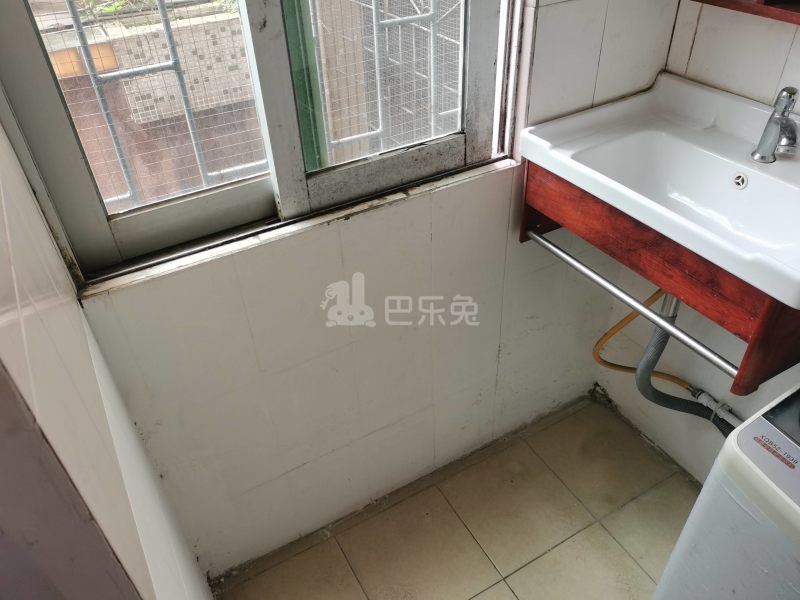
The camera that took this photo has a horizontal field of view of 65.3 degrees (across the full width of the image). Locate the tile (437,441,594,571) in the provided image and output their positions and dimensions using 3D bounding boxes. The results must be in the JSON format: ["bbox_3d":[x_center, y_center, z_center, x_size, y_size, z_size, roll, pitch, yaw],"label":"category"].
[{"bbox_3d":[0.303,0.540,1.652,0.300,0.010,0.300,-21,42,-21],"label":"tile"}]

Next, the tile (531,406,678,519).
[{"bbox_3d":[0.562,0.441,1.759,0.295,0.010,0.300,-21,42,-21],"label":"tile"}]

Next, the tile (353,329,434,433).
[{"bbox_3d":[-0.011,0.178,1.460,0.200,0.305,0.010,-21,42,-21],"label":"tile"}]

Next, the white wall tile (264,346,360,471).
[{"bbox_3d":[-0.185,0.245,1.388,0.200,0.305,0.010,-21,42,-21],"label":"white wall tile"}]

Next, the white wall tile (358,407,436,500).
[{"bbox_3d":[0.001,0.399,1.636,0.200,0.257,0.010,-21,42,-21],"label":"white wall tile"}]

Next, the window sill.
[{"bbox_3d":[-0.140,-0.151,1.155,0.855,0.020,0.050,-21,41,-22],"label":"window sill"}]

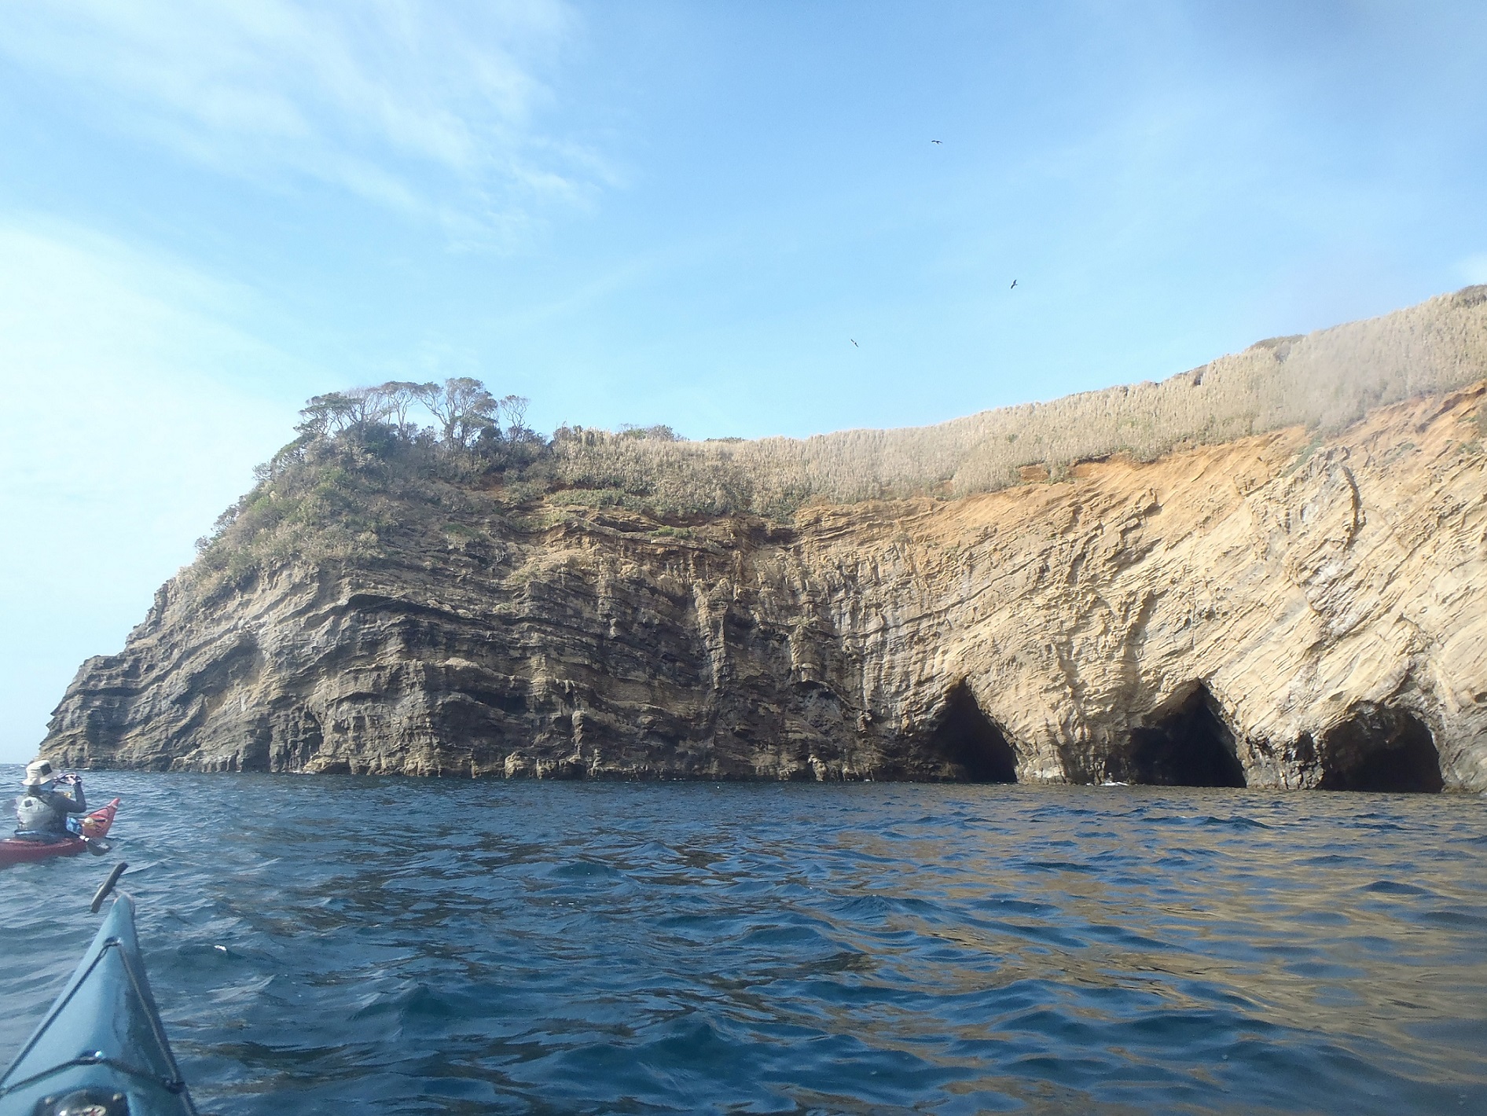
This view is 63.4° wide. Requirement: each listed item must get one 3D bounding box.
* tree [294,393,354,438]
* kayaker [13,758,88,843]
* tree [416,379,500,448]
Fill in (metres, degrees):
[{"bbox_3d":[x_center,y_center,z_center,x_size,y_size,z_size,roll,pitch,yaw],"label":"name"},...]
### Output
[{"bbox_3d":[-43.041,-14.604,124.000,6.000,5.000,5.200,4,-11,-19],"label":"tree"},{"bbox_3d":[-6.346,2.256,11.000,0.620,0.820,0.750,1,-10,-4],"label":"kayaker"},{"bbox_3d":[-27.677,-14.062,117.000,7.600,6.800,6.600,3,-10,-13],"label":"tree"}]

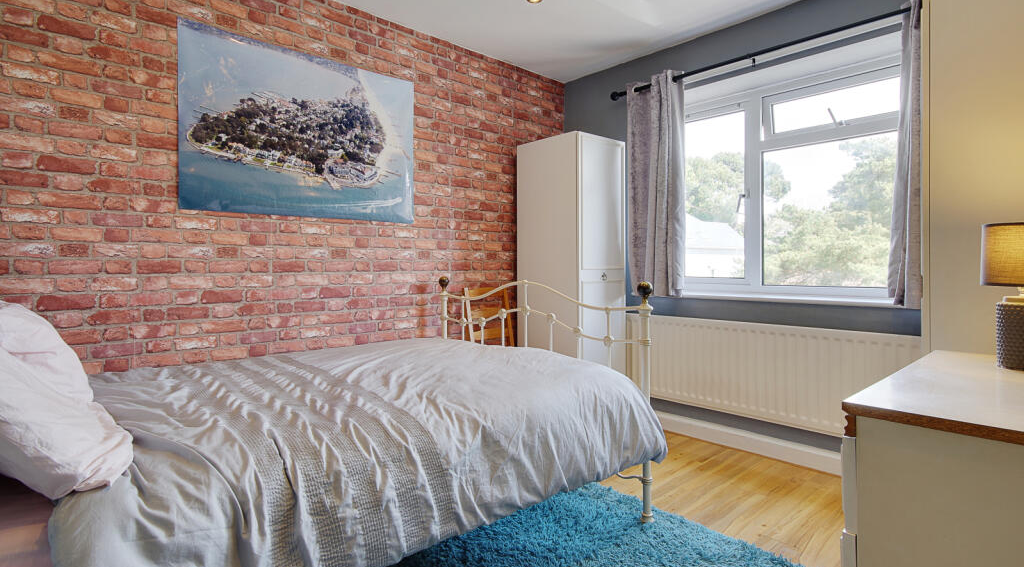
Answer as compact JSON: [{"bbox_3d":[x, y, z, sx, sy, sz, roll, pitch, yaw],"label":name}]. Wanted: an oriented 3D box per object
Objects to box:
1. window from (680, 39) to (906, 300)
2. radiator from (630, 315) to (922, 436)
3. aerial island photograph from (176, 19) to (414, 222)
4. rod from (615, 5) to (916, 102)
[{"bbox_3d":[1.545,-0.534,2.953,0.111,1.262,1.404,-2,2,-42],"label":"window"},{"bbox_3d":[1.301,0.477,2.812,0.086,0.523,1.571,-2,2,-42],"label":"radiator"},{"bbox_3d":[-0.985,-0.739,2.565,1.156,0.813,0.030,-2,2,-42],"label":"aerial island photograph"},{"bbox_3d":[1.253,-1.218,2.765,0.081,0.056,1.747,-2,2,-42],"label":"rod"}]

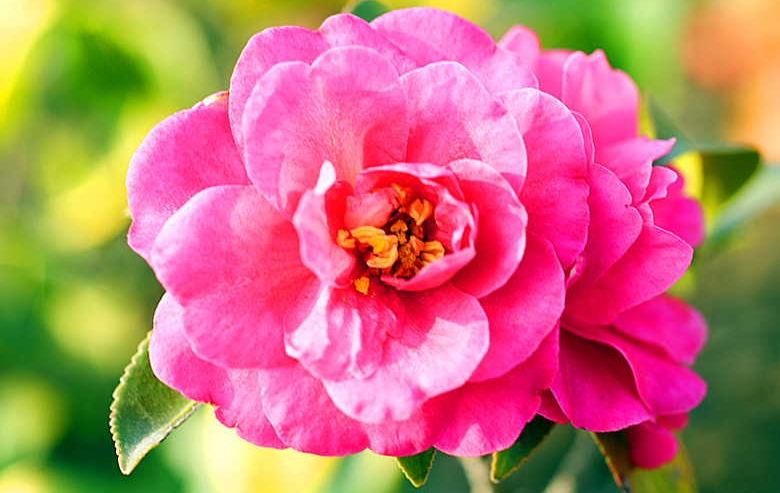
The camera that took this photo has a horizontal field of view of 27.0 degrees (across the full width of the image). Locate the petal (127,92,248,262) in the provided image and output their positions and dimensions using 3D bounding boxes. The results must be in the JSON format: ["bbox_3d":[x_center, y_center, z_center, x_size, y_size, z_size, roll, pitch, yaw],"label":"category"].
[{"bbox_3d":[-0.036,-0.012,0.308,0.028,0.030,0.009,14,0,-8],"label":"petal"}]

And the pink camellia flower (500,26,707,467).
[{"bbox_3d":[0.043,0.000,0.383,0.055,0.104,0.092,0,9,28],"label":"pink camellia flower"}]

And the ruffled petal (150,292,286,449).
[{"bbox_3d":[-0.030,0.022,0.308,0.029,0.027,0.009,-41,0,-5],"label":"ruffled petal"}]

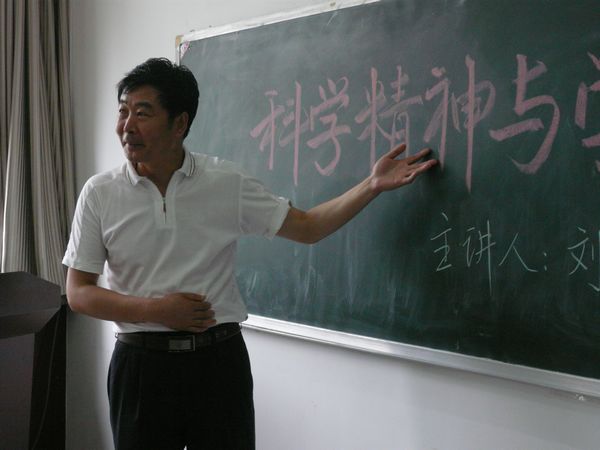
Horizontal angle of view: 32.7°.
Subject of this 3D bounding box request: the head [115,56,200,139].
[{"bbox_3d":[-0.348,-0.286,2.500,0.180,0.248,0.220,2,4,39],"label":"head"}]

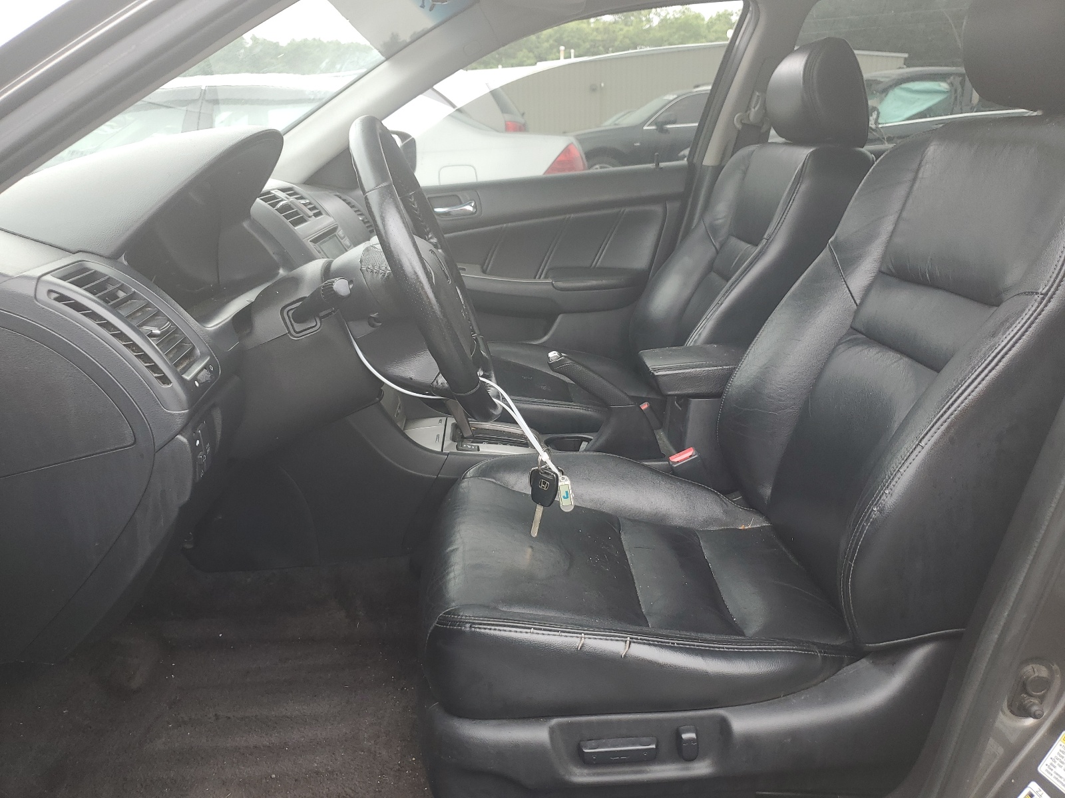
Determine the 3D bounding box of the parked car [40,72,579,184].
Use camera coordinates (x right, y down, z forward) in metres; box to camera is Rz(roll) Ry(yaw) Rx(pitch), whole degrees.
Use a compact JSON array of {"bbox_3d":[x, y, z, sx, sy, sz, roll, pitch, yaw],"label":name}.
[{"bbox_3d":[-2.029,-1.525,5.791,4.780,1.450,1.810,-3,19,-2],"label":"parked car"}]

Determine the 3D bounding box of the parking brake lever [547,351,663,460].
[{"bbox_3d":[0.131,0.011,1.396,0.215,0.195,0.060,-3,19,-2],"label":"parking brake lever"}]

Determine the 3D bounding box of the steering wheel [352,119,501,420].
[{"bbox_3d":[-0.138,-0.151,0.969,0.100,0.385,0.385,-24,18,5],"label":"steering wheel"}]

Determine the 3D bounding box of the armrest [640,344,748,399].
[{"bbox_3d":[0.332,-0.055,1.423,0.280,0.062,0.155,-3,19,-2],"label":"armrest"}]

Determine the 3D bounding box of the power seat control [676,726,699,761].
[{"bbox_3d":[0.171,0.379,0.878,0.025,0.040,0.020,-3,19,-2],"label":"power seat control"}]

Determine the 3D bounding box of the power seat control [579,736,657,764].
[{"bbox_3d":[0.094,0.385,0.875,0.084,0.025,0.020,-3,19,-2],"label":"power seat control"}]

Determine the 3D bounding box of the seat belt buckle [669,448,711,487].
[{"bbox_3d":[0.271,0.124,1.353,0.050,0.080,0.030,-26,18,5],"label":"seat belt buckle"}]

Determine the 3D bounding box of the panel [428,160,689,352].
[{"bbox_3d":[-0.062,-0.270,2.051,0.970,0.620,0.130,-3,19,-2],"label":"panel"}]

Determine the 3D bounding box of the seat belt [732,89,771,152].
[{"bbox_3d":[0.515,-0.654,1.893,0.090,0.170,0.050,-3,19,-2],"label":"seat belt"}]

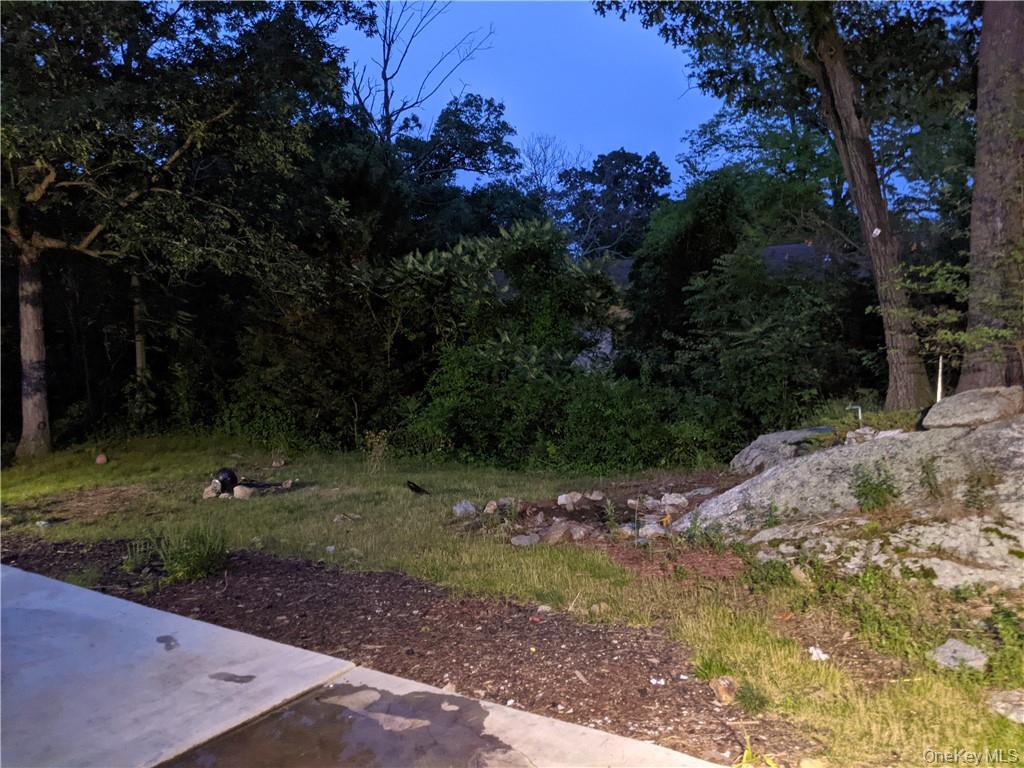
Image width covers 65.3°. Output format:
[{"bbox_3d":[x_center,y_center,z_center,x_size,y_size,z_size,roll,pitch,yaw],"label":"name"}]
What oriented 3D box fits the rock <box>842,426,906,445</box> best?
[{"bbox_3d":[4.436,0.638,9.800,0.700,0.220,0.450,1,3,14],"label":"rock"}]

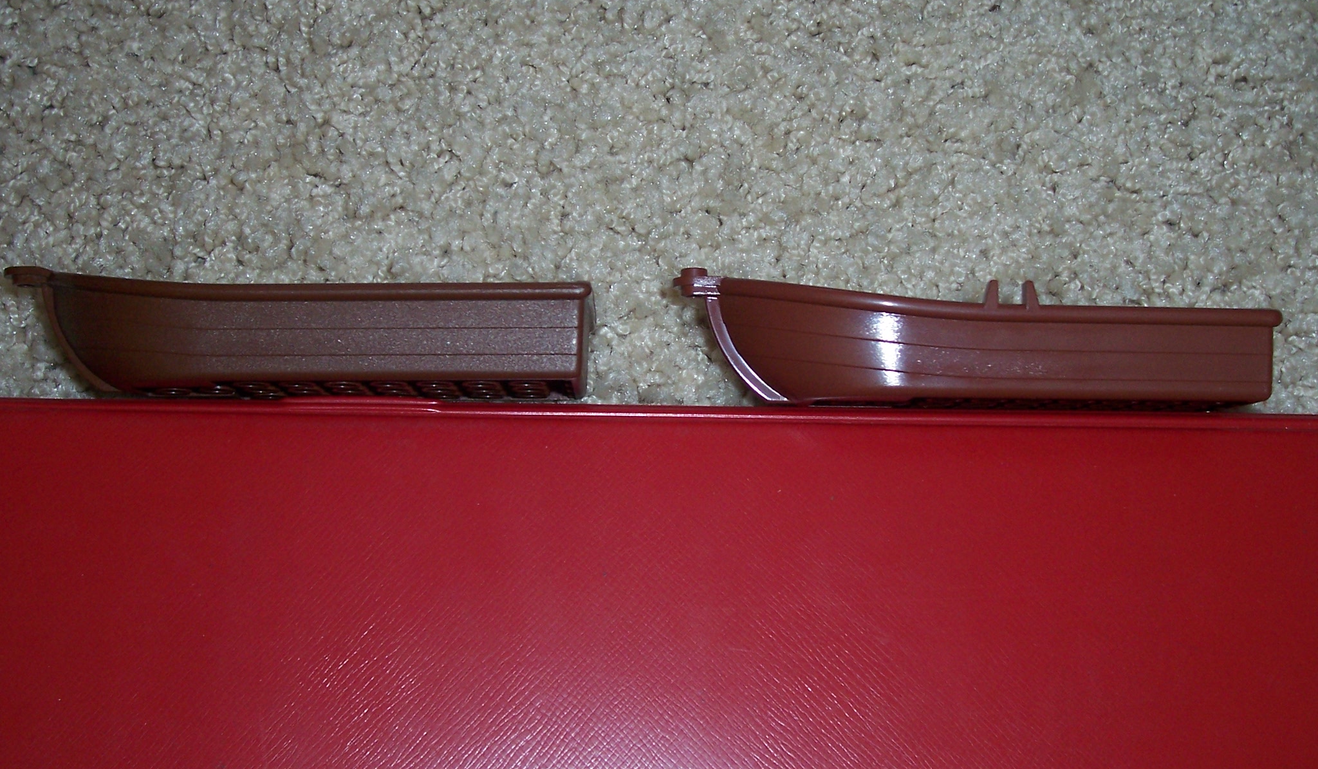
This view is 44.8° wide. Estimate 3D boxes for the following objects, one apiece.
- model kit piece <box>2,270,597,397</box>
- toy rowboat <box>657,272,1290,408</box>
[{"bbox_3d":[-0.065,-0.010,0.289,0.107,0.040,0.023,0,83,-1],"label":"model kit piece"},{"bbox_3d":[0.056,-0.009,0.300,0.107,0.040,0.025,1,85,-1],"label":"toy rowboat"}]

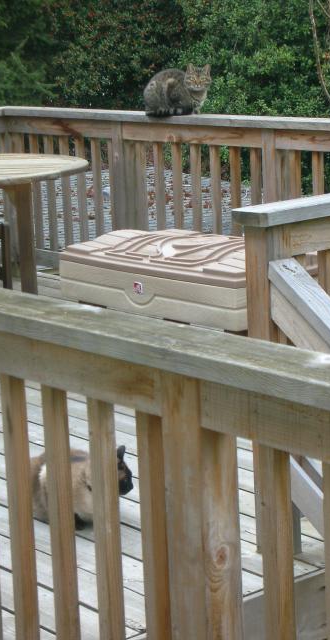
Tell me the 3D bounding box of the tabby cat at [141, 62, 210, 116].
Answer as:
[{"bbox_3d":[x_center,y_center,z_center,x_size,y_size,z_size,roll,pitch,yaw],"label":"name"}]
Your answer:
[{"bbox_3d":[0.059,-1.080,7.450,0.320,0.245,0.170,3,12,25],"label":"tabby cat"}]

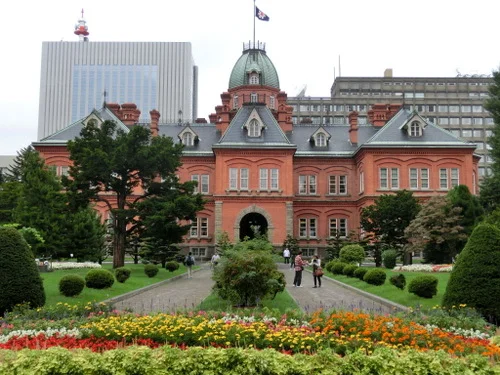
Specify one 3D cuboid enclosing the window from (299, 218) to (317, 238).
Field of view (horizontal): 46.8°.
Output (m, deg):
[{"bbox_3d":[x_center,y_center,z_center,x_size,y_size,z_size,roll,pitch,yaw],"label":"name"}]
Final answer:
[{"bbox_3d":[7.732,5.420,77.164,2.377,2.560,0.300,0,-6,0],"label":"window"}]

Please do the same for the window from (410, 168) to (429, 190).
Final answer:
[{"bbox_3d":[22.476,-1.111,76.393,2.612,2.824,0.300,0,-6,0],"label":"window"}]

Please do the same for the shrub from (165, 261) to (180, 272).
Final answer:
[{"bbox_3d":[-5.224,5.376,39.149,1.003,0.745,0.950,0,-6,0],"label":"shrub"}]

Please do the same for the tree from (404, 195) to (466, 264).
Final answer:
[{"bbox_3d":[17.938,4.095,55.873,6.000,6.820,5.600,0,-6,0],"label":"tree"}]

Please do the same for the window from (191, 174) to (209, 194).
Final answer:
[{"bbox_3d":[-6.786,-0.376,78.969,2.560,2.680,0.250,0,-6,0],"label":"window"}]

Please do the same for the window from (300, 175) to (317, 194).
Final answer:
[{"bbox_3d":[7.952,-0.355,78.878,2.500,2.640,0.250,0,-6,0],"label":"window"}]

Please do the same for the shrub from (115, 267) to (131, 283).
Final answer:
[{"bbox_3d":[-5.933,4.127,27.100,0.750,0.743,0.750,0,-6,0],"label":"shrub"}]

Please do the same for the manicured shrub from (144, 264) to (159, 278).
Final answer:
[{"bbox_3d":[-5.727,4.876,33.697,0.830,0.810,0.830,0,-6,0],"label":"manicured shrub"}]

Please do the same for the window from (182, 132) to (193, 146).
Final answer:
[{"bbox_3d":[-8.979,-6.995,83.945,1.480,2.020,0.250,0,-6,0],"label":"window"}]

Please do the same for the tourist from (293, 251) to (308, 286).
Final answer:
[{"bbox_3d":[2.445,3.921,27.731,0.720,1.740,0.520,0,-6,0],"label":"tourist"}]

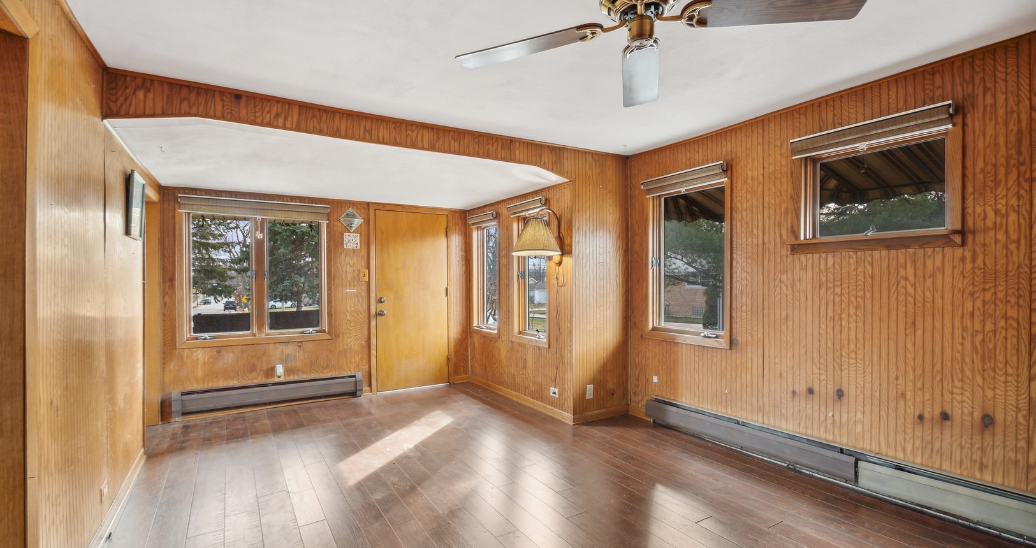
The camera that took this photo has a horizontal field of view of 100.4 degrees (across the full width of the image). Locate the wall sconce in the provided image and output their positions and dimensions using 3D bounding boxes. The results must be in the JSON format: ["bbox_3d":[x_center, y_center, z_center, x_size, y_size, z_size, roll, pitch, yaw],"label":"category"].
[{"bbox_3d":[0.177,-0.320,3.722,0.447,0.492,0.424,0,0,-33],"label":"wall sconce"}]

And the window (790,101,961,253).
[{"bbox_3d":[2.019,-0.501,2.509,0.120,0.731,0.796,0,0,-33],"label":"window"}]

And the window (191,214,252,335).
[{"bbox_3d":[-2.834,0.003,4.134,0.498,1.172,0.080,0,0,-30],"label":"window"}]

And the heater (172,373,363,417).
[{"bbox_3d":[-2.391,1.185,4.264,1.617,0.220,0.075,0,0,-30],"label":"heater"}]

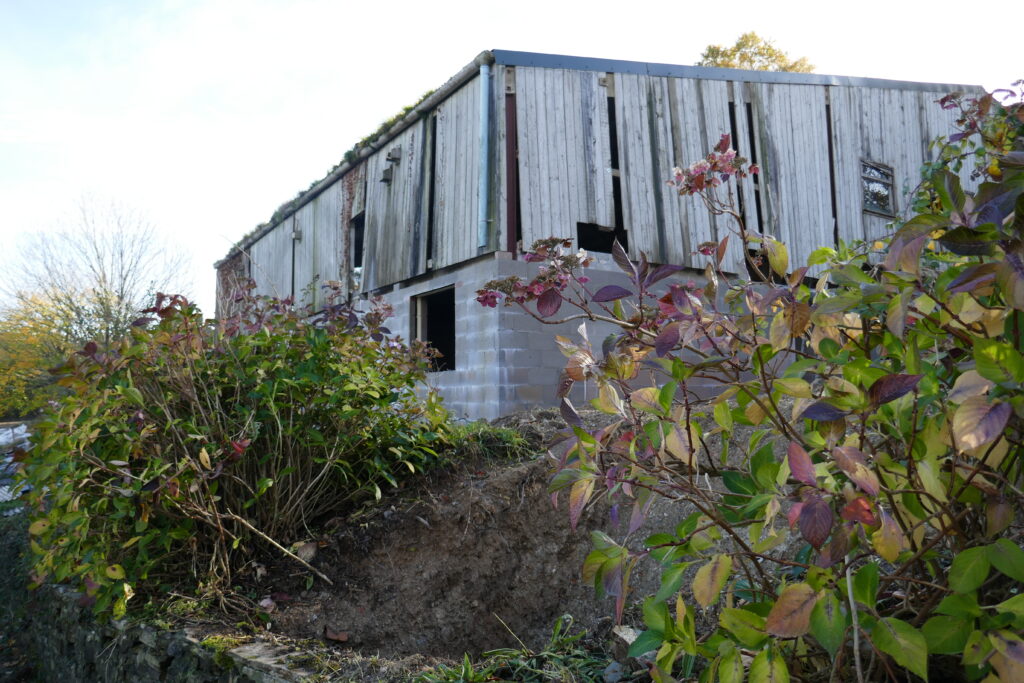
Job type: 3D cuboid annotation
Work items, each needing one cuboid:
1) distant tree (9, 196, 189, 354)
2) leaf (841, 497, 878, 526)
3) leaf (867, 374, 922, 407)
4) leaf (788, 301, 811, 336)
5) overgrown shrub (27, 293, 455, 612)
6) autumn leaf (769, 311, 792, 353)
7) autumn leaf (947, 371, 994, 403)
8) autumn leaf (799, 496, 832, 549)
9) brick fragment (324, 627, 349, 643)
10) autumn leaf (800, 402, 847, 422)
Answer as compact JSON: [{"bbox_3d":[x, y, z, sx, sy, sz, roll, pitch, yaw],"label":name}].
[{"bbox_3d":[-18.650,-1.575,32.000,8.600,9.600,8.200,2,-4,-27],"label":"distant tree"},{"bbox_3d":[0.684,0.335,1.400,0.078,0.055,0.022,19,-26,17],"label":"leaf"},{"bbox_3d":[0.726,0.093,1.350,0.115,0.062,0.022,-19,-35,-3],"label":"leaf"},{"bbox_3d":[0.615,-0.049,1.520,0.055,0.078,0.020,1,-15,-6],"label":"leaf"},{"bbox_3d":[-1.268,0.489,3.250,1.950,1.400,1.600,1,-4,-17],"label":"overgrown shrub"},{"bbox_3d":[0.583,-0.022,1.550,0.055,0.092,0.020,10,-9,16],"label":"autumn leaf"},{"bbox_3d":[0.915,0.092,1.420,0.098,0.062,0.020,-29,-29,-10],"label":"autumn leaf"},{"bbox_3d":[0.563,0.334,1.320,0.062,0.102,0.020,-7,-18,4],"label":"autumn leaf"},{"bbox_3d":[-0.645,1.074,2.615,0.088,0.050,0.060,1,-5,-9],"label":"brick fragment"},{"bbox_3d":[0.591,0.135,1.350,0.100,0.022,0.060,-3,31,-10],"label":"autumn leaf"}]

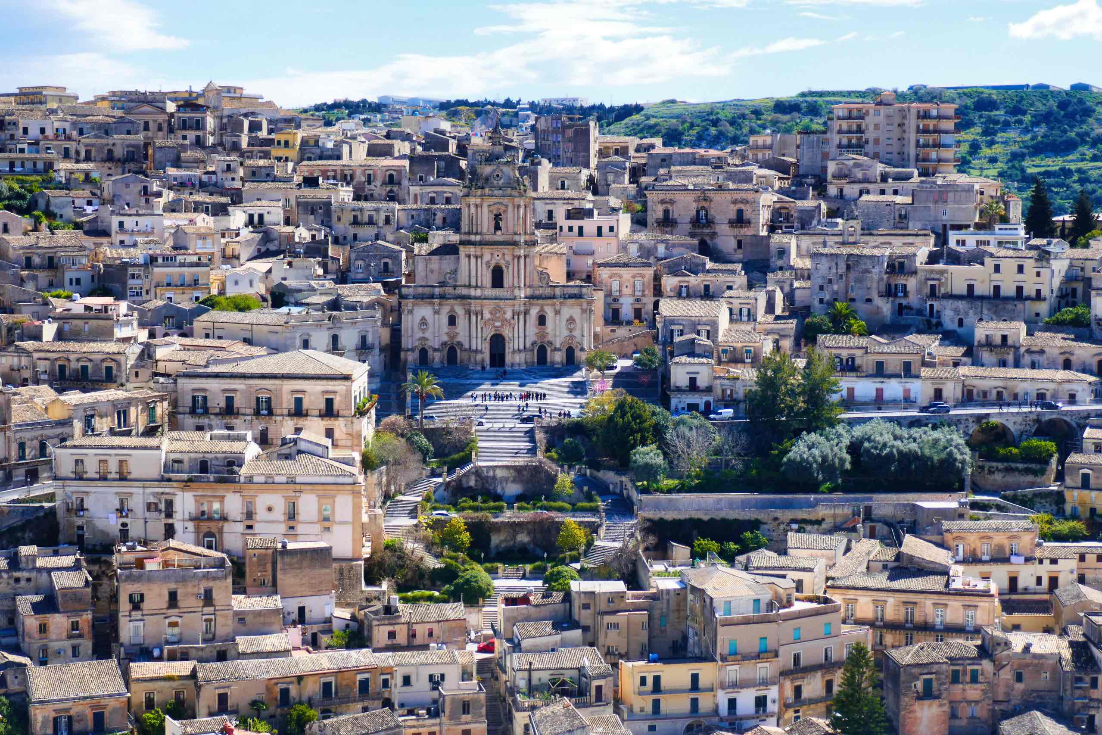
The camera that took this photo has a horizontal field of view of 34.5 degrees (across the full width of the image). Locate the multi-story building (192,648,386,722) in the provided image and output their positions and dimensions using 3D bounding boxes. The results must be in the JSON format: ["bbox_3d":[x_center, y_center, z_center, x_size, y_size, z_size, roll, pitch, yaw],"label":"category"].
[{"bbox_3d":[-31.730,39.260,215.000,22.130,6.990,8.500,-1,5,-17],"label":"multi-story building"}]

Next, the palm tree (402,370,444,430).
[{"bbox_3d":[-23.360,6.240,325.000,7.400,11.300,7.400,0,5,0],"label":"palm tree"}]

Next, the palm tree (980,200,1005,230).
[{"bbox_3d":[93.510,-32.170,376.000,5.200,6.600,5.200,0,5,0],"label":"palm tree"}]

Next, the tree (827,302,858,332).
[{"bbox_3d":[55.870,-8.760,340.000,5.600,7.500,5.600,0,5,0],"label":"tree"}]

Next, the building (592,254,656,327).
[{"bbox_3d":[14.140,-14.780,341.000,11.300,13.000,9.000,0,5,-2],"label":"building"}]

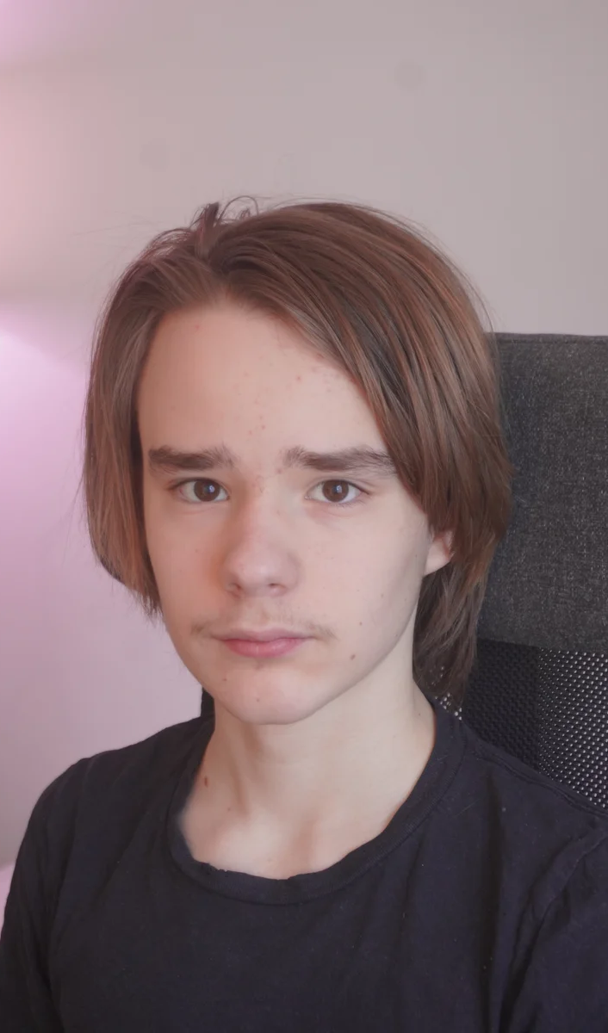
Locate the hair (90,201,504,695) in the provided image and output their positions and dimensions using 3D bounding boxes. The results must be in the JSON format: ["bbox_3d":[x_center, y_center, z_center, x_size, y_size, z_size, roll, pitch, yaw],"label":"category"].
[{"bbox_3d":[0.003,-0.034,1.085,0.205,0.250,0.205,1,5,12],"label":"hair"}]

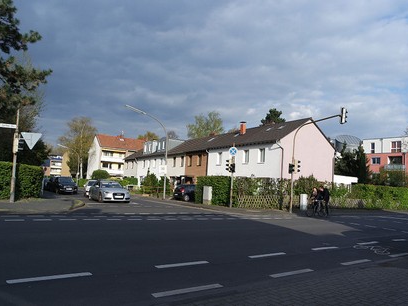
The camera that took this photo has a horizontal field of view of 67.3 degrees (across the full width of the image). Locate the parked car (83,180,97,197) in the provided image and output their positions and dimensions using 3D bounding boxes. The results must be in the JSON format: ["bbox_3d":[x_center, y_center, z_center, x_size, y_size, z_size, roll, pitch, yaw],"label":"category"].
[{"bbox_3d":[-9.896,3.041,26.604,1.800,1.460,4.300,7,-7,-33],"label":"parked car"}]

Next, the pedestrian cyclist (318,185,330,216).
[{"bbox_3d":[6.995,2.777,17.727,0.600,1.790,0.520,7,-7,-33],"label":"pedestrian cyclist"}]

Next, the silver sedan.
[{"bbox_3d":[-6.820,2.715,21.924,1.900,1.460,4.900,7,-7,-33],"label":"silver sedan"}]

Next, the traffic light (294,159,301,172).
[{"bbox_3d":[5.927,0.854,19.381,0.400,0.900,0.300,6,-6,-22],"label":"traffic light"}]

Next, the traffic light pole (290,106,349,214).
[{"bbox_3d":[6.542,0.631,17.817,0.500,5.980,3.770,7,-7,-33],"label":"traffic light pole"}]

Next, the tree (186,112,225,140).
[{"bbox_3d":[-0.168,-0.509,69.024,9.200,18.532,9.200,3,-6,0],"label":"tree"}]

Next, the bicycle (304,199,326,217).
[{"bbox_3d":[6.412,3.104,17.549,1.720,1.040,0.580,7,-7,-33],"label":"bicycle"}]

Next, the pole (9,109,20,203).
[{"bbox_3d":[-9.563,0.095,15.511,0.220,4.770,0.220,0,-7,30],"label":"pole"}]

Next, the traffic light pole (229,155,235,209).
[{"bbox_3d":[1.886,1.814,20.433,0.500,3.730,0.450,7,-7,-33],"label":"traffic light pole"}]

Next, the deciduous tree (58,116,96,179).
[{"bbox_3d":[-25.265,-0.431,60.275,7.700,13.768,7.700,5,-6,-20],"label":"deciduous tree"}]

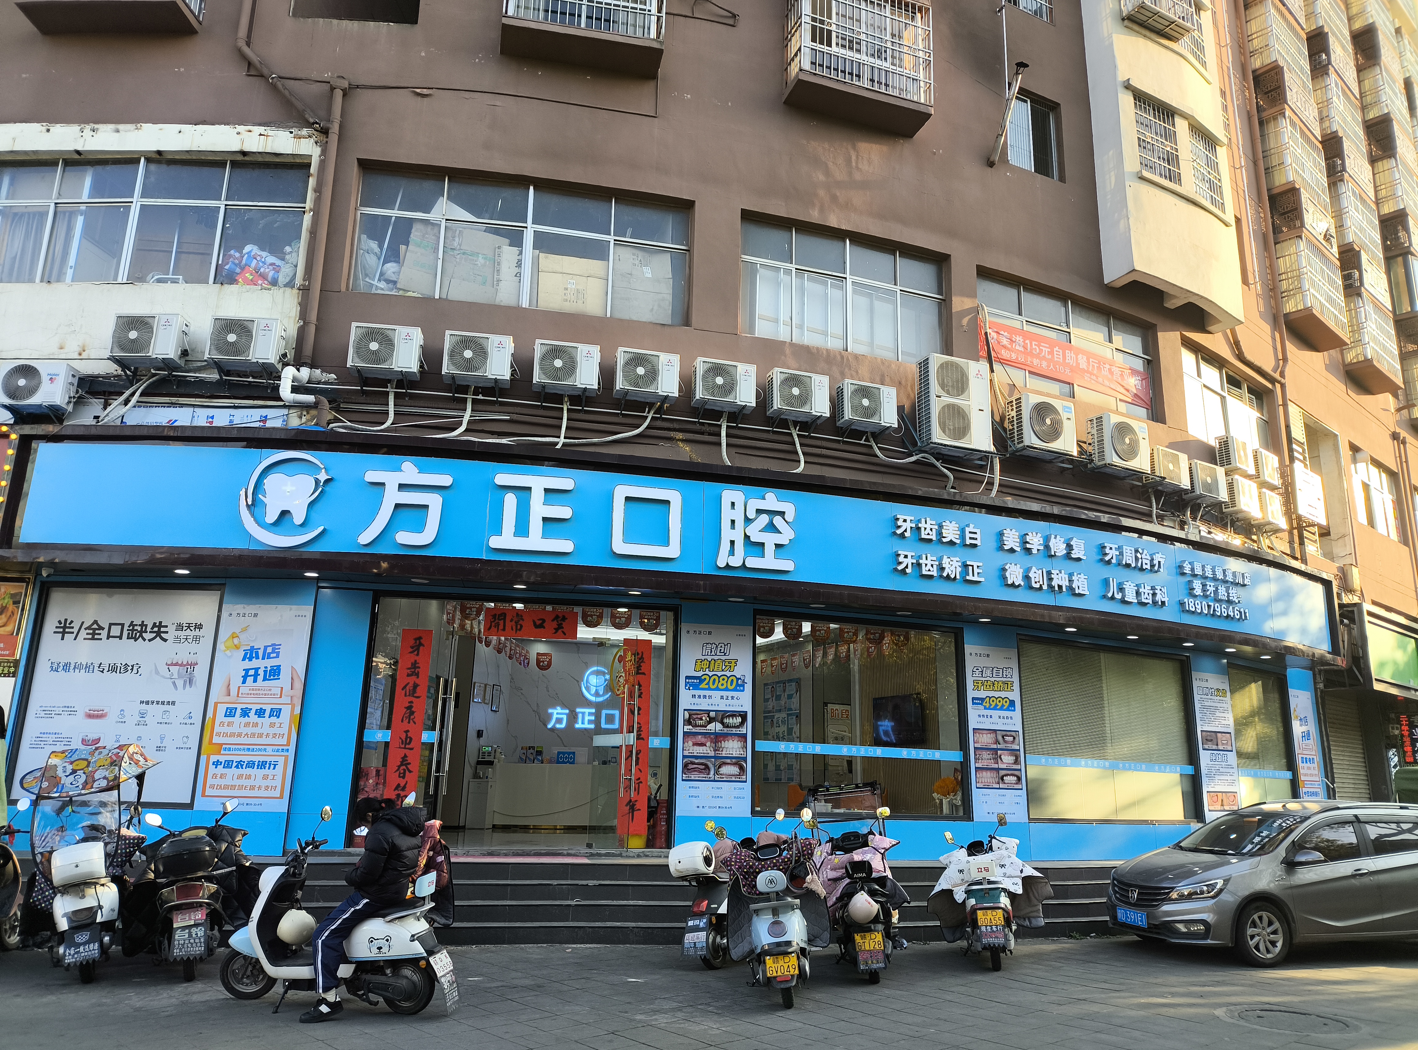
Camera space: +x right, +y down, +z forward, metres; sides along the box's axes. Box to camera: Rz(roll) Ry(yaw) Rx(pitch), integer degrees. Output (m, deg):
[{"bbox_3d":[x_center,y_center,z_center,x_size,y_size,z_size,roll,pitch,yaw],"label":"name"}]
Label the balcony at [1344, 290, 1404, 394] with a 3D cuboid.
[{"bbox_3d":[15.699,-4.325,24.313,2.077,1.920,0.558,14,-19,-39],"label":"balcony"}]

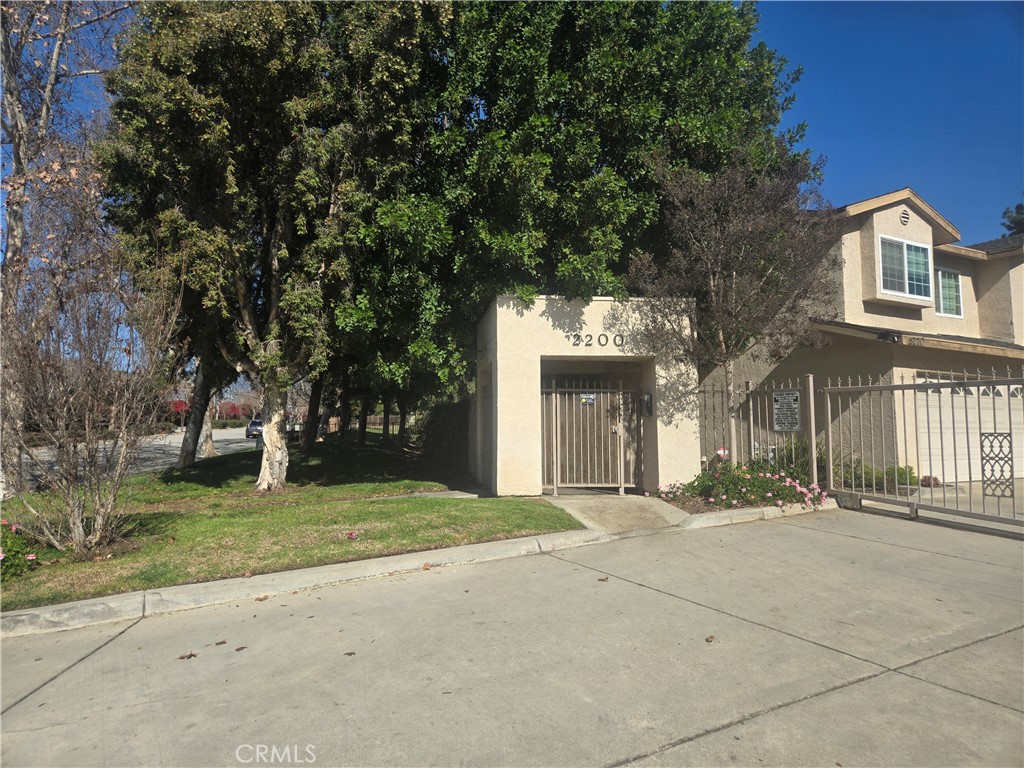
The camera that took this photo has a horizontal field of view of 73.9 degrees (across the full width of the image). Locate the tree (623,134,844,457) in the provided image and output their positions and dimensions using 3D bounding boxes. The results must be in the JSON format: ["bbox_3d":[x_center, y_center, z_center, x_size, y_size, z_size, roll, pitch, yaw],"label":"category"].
[{"bbox_3d":[3.580,-0.984,10.883,3.300,5.570,3.100,1,-4,-10],"label":"tree"}]

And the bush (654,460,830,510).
[{"bbox_3d":[3.670,1.541,10.724,2.550,0.670,1.200,1,-4,-8],"label":"bush"}]

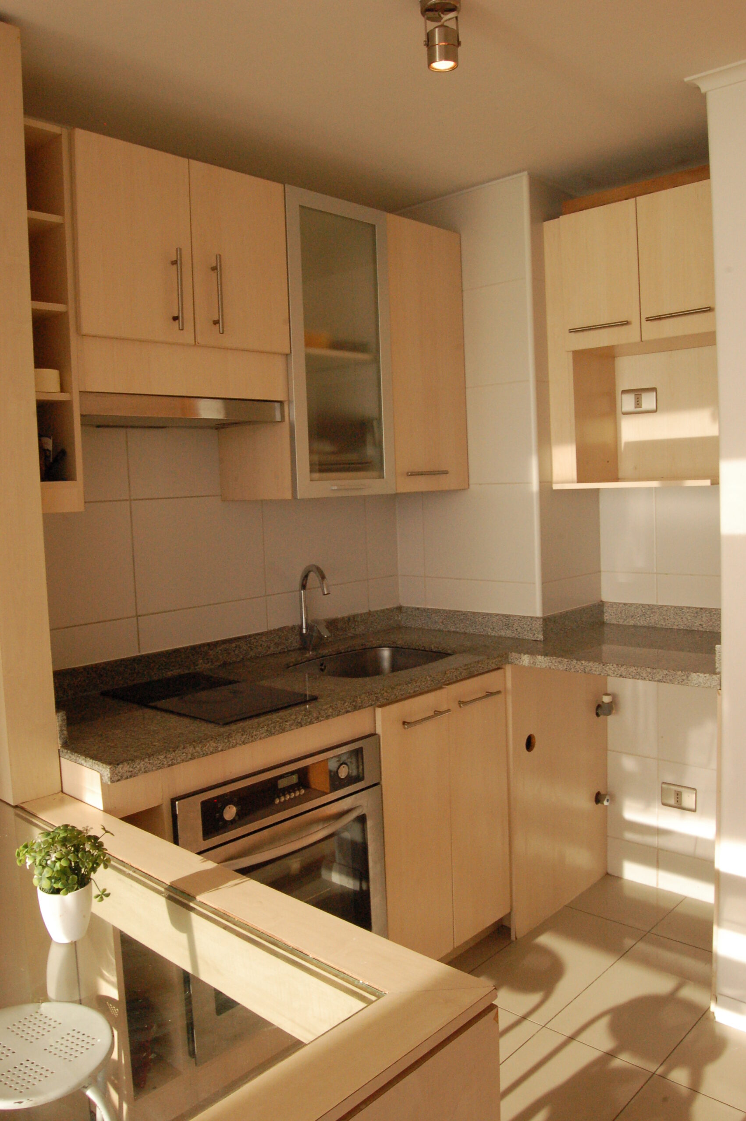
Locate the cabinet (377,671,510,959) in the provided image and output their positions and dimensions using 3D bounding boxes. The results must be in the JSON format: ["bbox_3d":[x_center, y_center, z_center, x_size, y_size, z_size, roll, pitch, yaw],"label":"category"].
[{"bbox_3d":[0.015,0.737,2.548,0.580,0.793,0.583,2,5,43],"label":"cabinet"}]

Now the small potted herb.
[{"bbox_3d":[-0.414,0.428,1.122,0.120,0.157,0.120,2,5,43],"label":"small potted herb"}]

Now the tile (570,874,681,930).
[{"bbox_3d":[0.854,1.153,2.833,0.289,0.010,0.302,2,5,43],"label":"tile"}]

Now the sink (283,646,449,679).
[{"bbox_3d":[0.004,0.401,2.664,0.369,0.170,0.487,2,5,43],"label":"sink"}]

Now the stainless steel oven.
[{"bbox_3d":[-0.380,0.730,2.071,0.550,0.579,0.598,2,5,43],"label":"stainless steel oven"}]

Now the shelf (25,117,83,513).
[{"bbox_3d":[-0.845,-0.527,1.926,0.320,0.842,0.180,2,5,43],"label":"shelf"}]

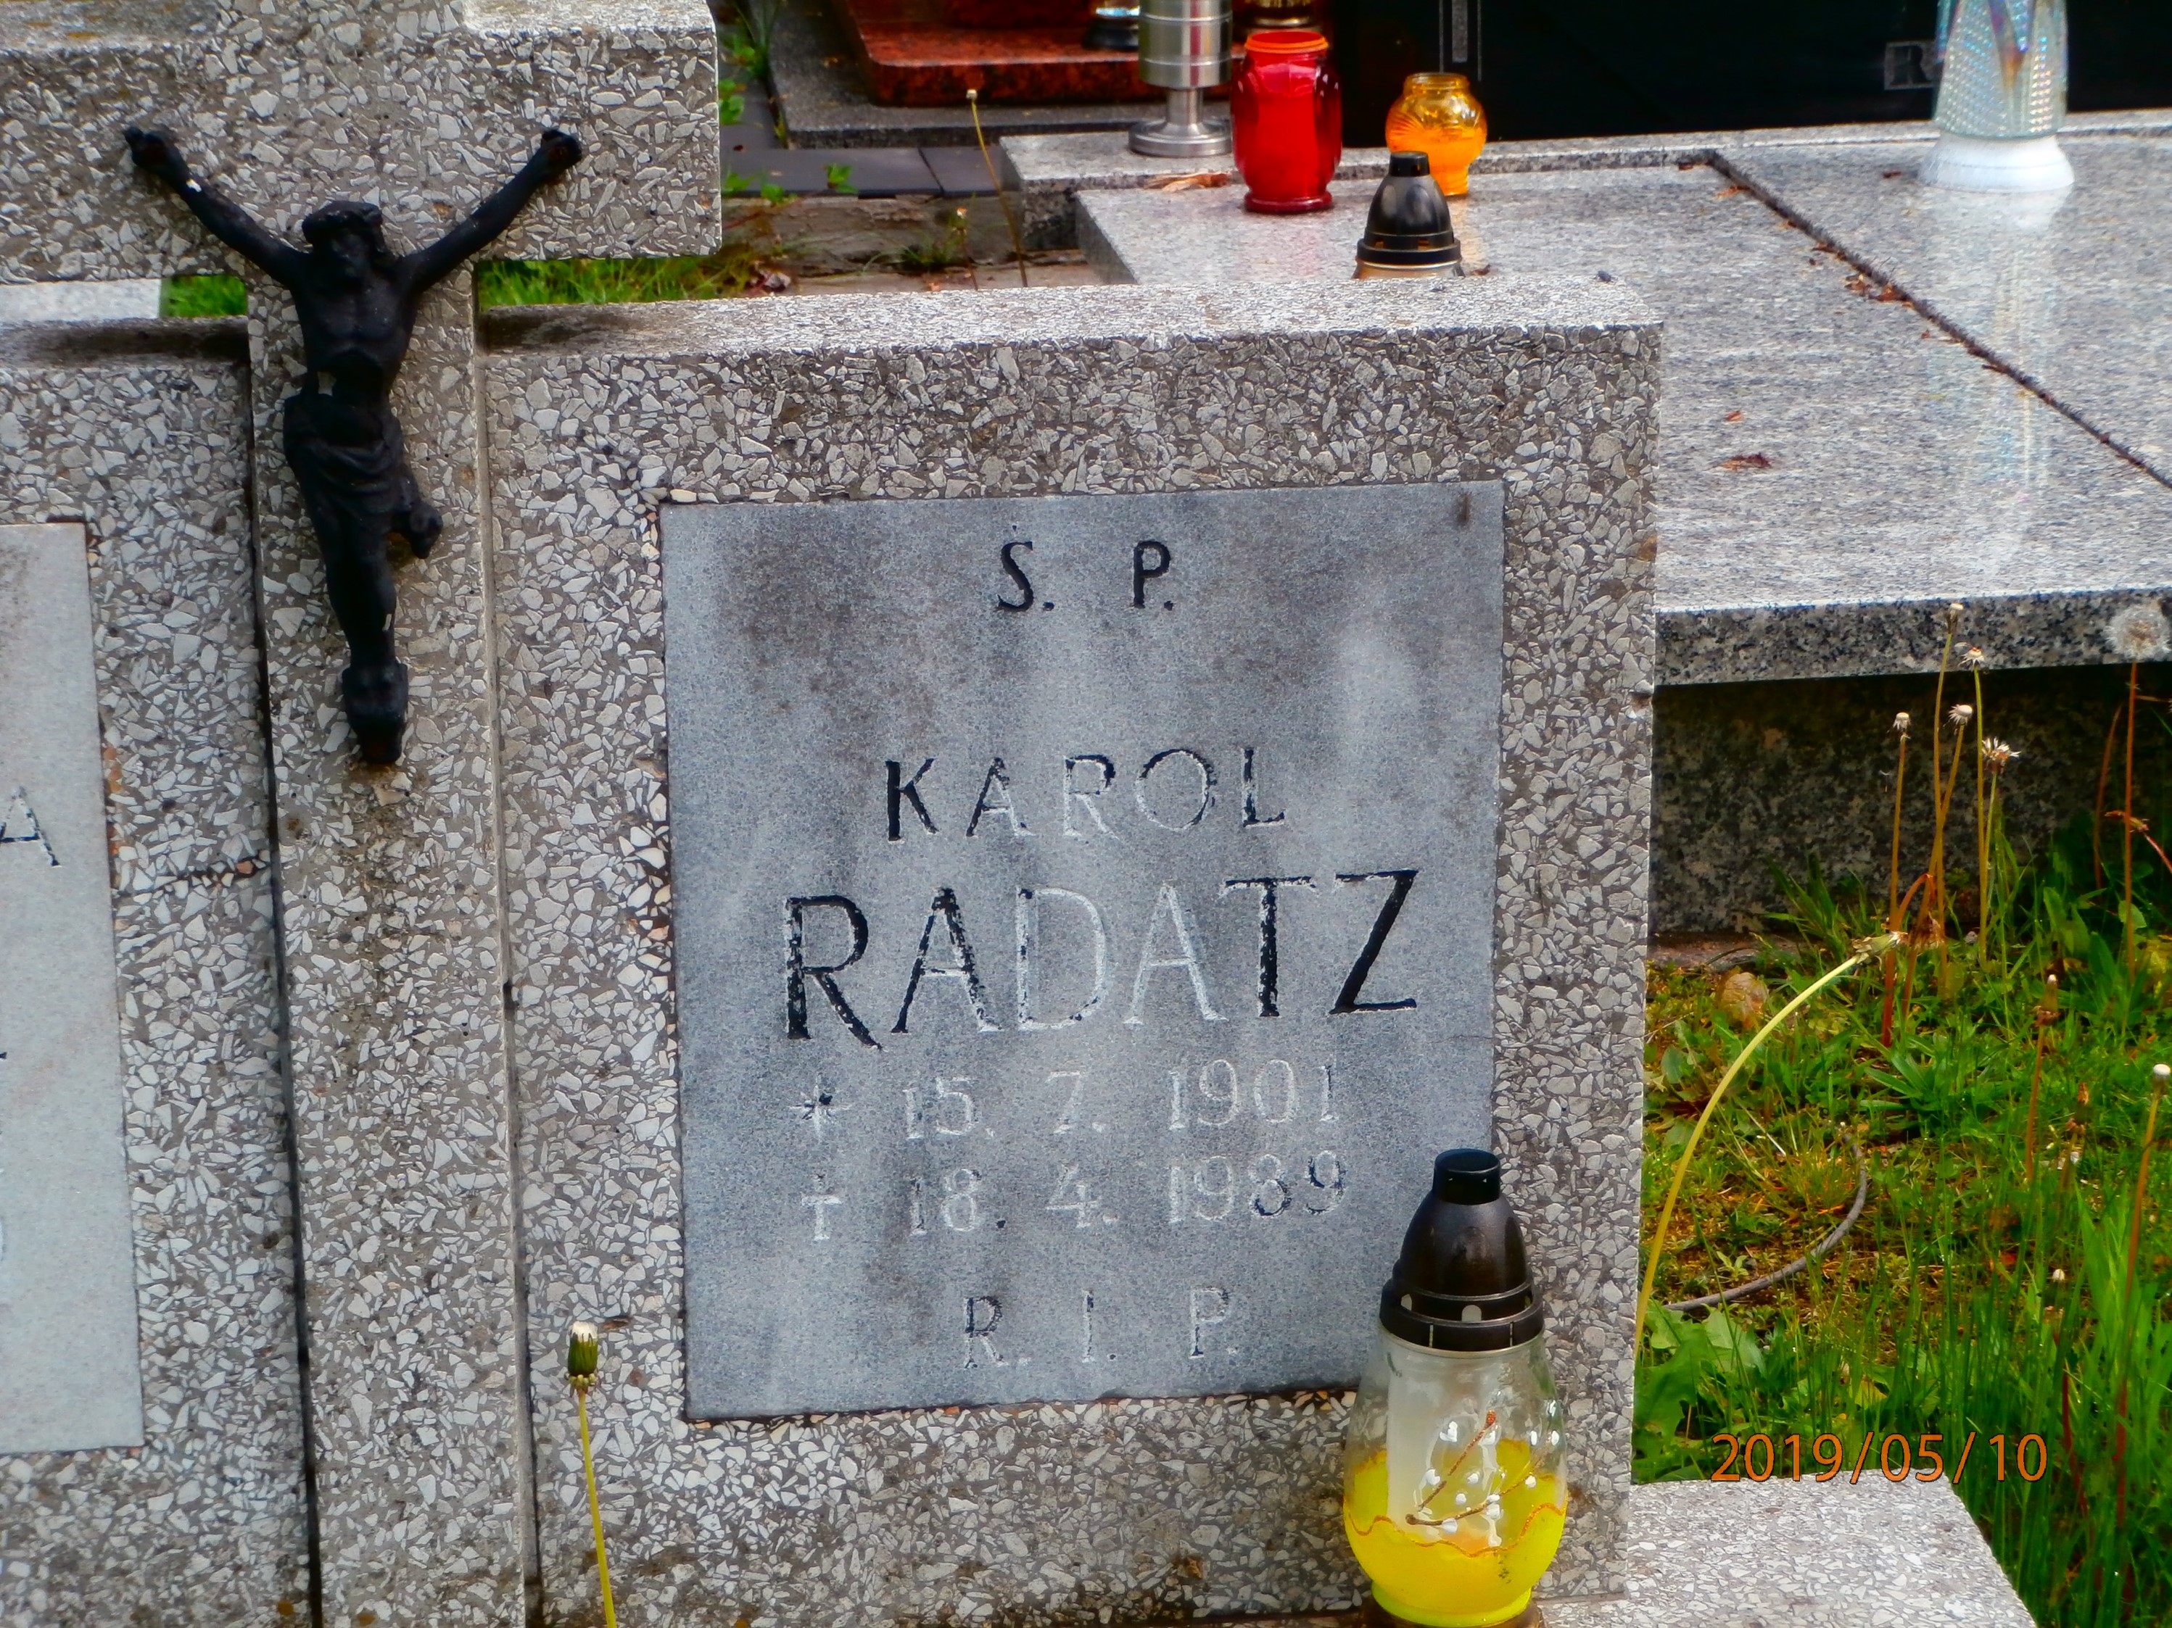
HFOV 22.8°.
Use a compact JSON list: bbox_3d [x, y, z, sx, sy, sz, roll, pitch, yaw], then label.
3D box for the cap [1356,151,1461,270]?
[{"bbox_3d":[0.247,-0.462,4.130,0.081,0.080,0.081,0,17,0],"label":"cap"}]

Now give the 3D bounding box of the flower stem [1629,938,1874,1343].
[{"bbox_3d":[0.363,0.187,2.930,0.130,0.245,0.040,-2,17,-5],"label":"flower stem"}]

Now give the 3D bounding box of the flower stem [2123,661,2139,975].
[{"bbox_3d":[0.701,0.002,3.620,0.009,0.216,0.009,-3,18,-7],"label":"flower stem"}]

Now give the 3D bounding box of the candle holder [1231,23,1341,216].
[{"bbox_3d":[0.185,-0.640,4.980,0.102,0.157,0.102,0,17,0],"label":"candle holder"}]

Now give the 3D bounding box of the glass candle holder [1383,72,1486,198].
[{"bbox_3d":[0.325,-0.633,5.030,0.095,0.109,0.095,-3,18,-7],"label":"glass candle holder"}]

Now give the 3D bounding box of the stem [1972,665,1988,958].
[{"bbox_3d":[0.610,-0.001,3.680,0.009,0.205,0.009,-3,18,-7],"label":"stem"}]

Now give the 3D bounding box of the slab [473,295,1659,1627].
[{"bbox_3d":[-0.005,0.077,2.704,0.559,0.663,0.103,-2,17,-5],"label":"slab"}]

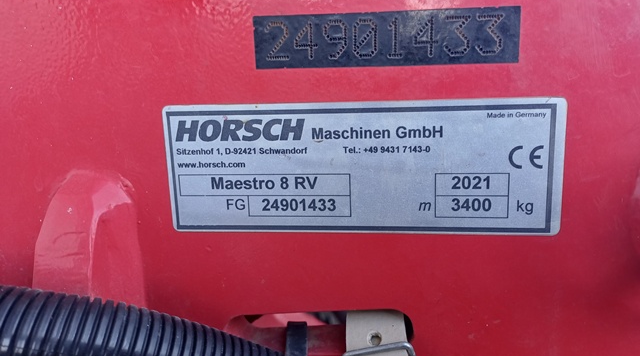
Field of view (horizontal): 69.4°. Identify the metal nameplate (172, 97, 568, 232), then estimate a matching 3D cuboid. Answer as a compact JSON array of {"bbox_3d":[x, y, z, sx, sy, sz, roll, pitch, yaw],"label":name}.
[{"bbox_3d":[0.012,-0.003,0.154,0.131,0.044,0.002,0,10,8],"label":"metal nameplate"}]

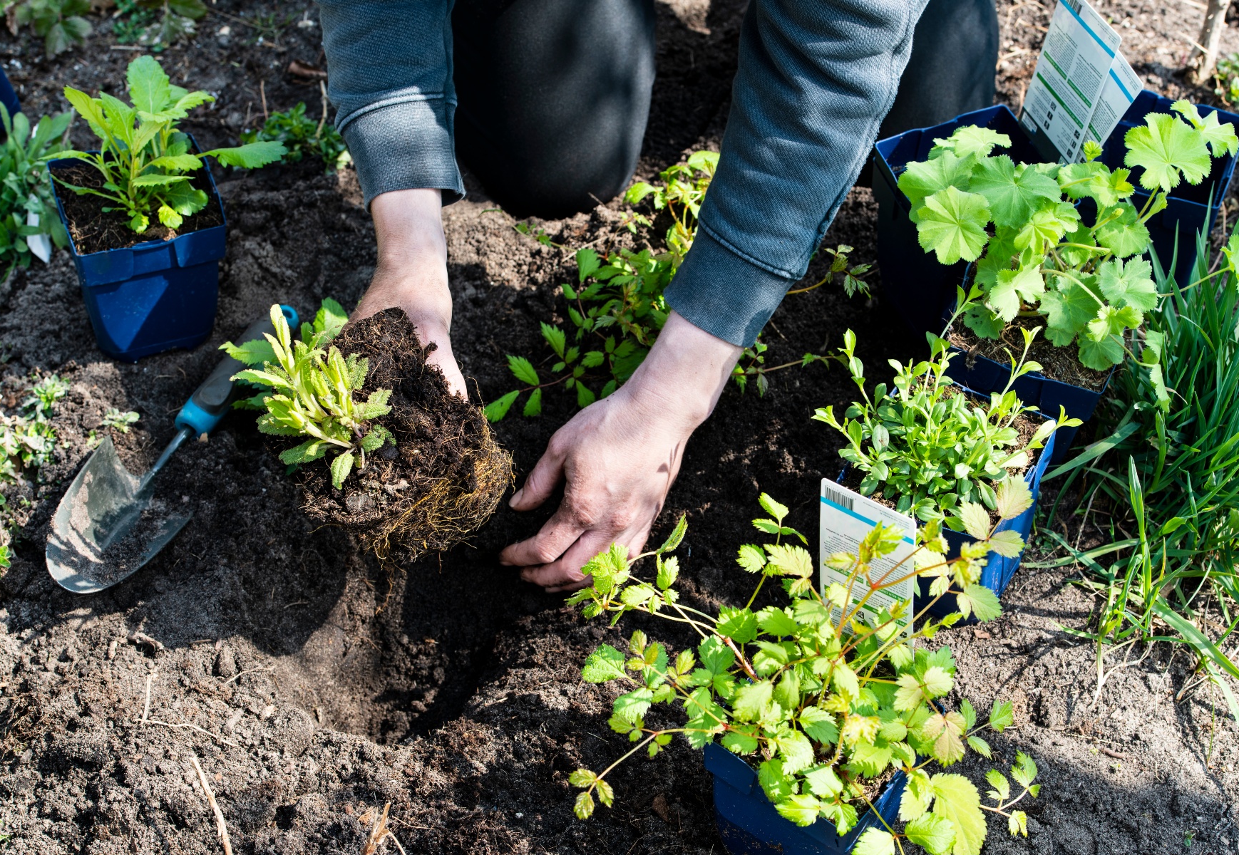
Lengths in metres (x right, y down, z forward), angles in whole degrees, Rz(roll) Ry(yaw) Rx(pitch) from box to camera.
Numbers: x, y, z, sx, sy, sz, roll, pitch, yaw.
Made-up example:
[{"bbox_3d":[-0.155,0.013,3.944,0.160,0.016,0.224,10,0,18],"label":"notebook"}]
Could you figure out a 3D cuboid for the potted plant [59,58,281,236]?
[{"bbox_3d":[-0.330,-0.203,1.817,0.155,0.105,0.120,0,47,0],"label":"potted plant"}]

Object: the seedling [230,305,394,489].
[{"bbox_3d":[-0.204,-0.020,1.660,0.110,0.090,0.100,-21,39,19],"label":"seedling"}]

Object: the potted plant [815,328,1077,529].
[{"bbox_3d":[0.212,0.000,1.621,0.155,0.082,0.120,0,47,0],"label":"potted plant"}]

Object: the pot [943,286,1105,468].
[{"bbox_3d":[0.298,-0.036,1.764,0.112,0.120,0.112,20,50,18],"label":"pot"}]

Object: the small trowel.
[{"bbox_3d":[-0.308,0.013,1.795,0.088,0.060,0.285,22,51,19],"label":"small trowel"}]

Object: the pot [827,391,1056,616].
[{"bbox_3d":[0.219,0.058,1.687,0.112,0.120,0.112,20,54,21],"label":"pot"}]

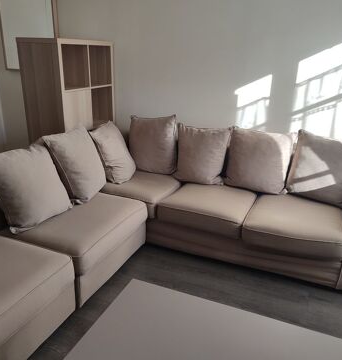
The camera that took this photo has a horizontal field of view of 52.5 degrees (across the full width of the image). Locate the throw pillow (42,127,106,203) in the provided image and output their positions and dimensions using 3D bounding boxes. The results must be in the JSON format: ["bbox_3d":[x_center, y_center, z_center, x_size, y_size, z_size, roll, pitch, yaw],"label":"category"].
[{"bbox_3d":[-0.666,-0.129,2.522,0.170,0.478,0.464,-18,10,23],"label":"throw pillow"}]

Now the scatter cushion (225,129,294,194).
[{"bbox_3d":[0.685,-0.168,2.743,0.477,0.453,0.170,10,-1,20],"label":"scatter cushion"}]

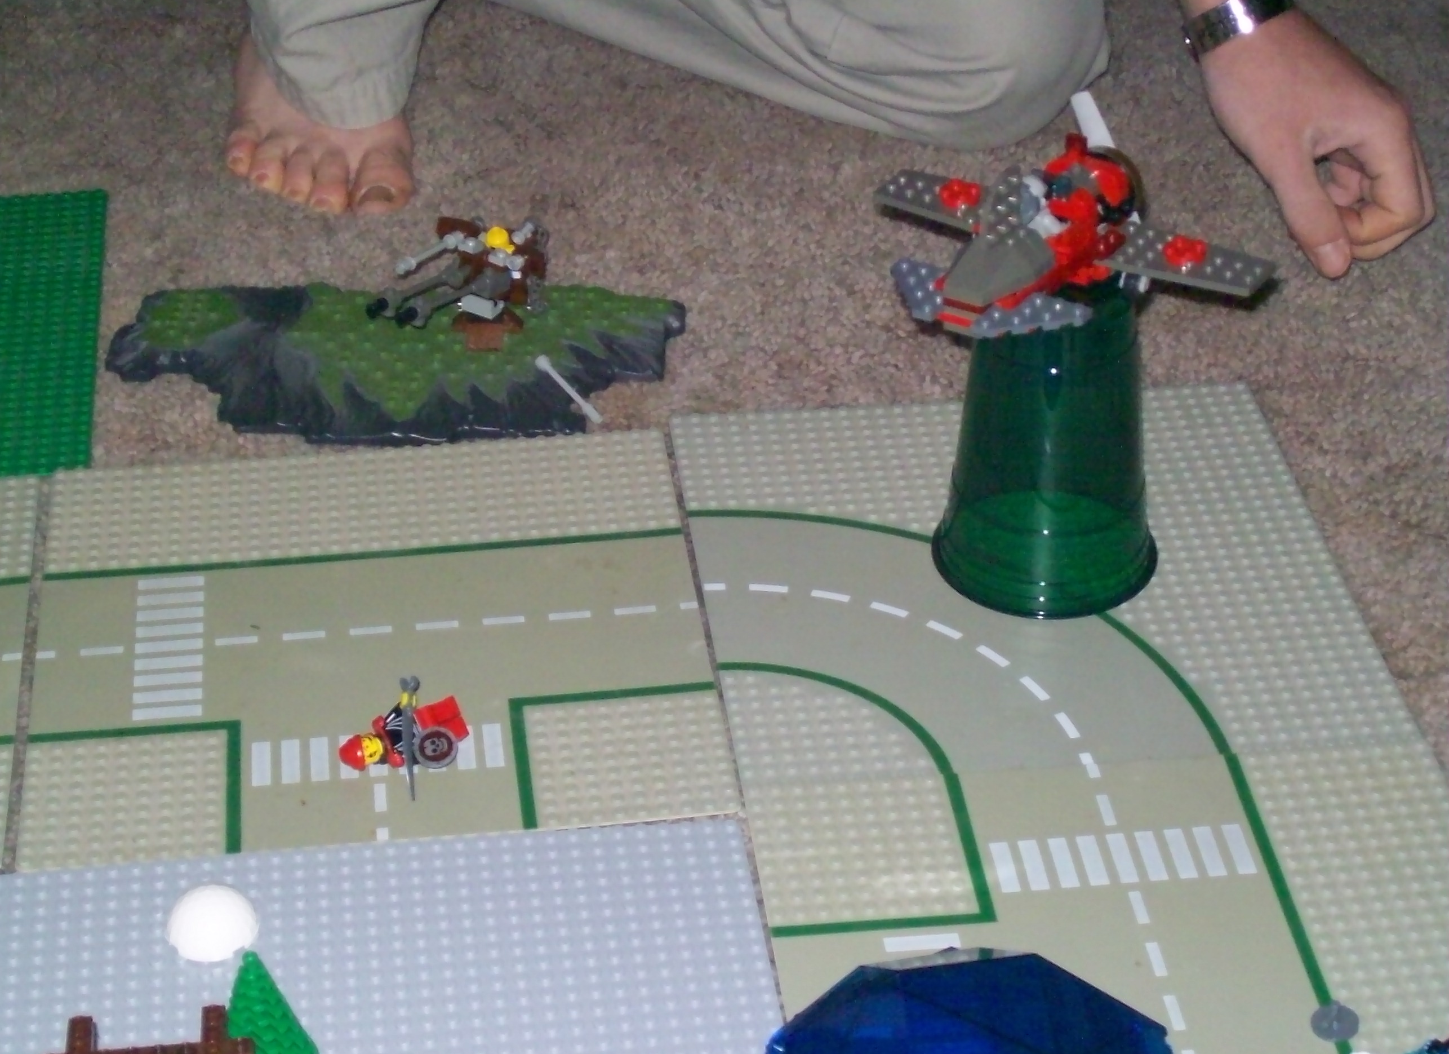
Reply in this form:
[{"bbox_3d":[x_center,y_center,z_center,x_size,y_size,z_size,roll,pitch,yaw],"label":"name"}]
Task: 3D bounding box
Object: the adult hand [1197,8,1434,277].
[{"bbox_3d":[0.284,-0.181,1.389,0.080,0.090,0.130,-12,36,-17],"label":"adult hand"}]

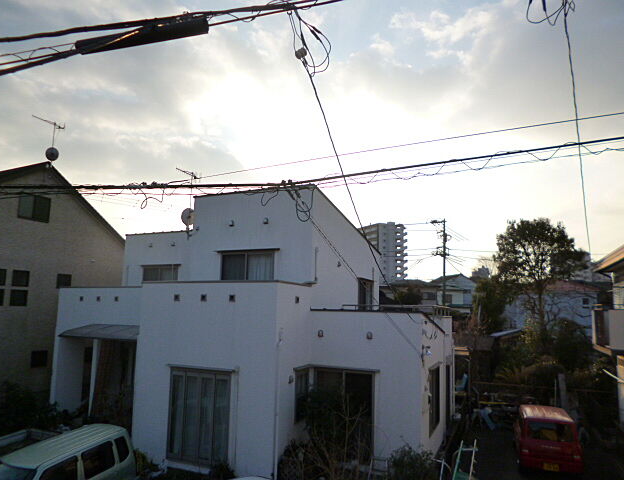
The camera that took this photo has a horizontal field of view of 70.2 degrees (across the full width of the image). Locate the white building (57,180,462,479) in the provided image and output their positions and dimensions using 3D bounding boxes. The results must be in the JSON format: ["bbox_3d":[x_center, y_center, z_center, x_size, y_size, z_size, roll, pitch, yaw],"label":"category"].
[{"bbox_3d":[-1.753,2.387,14.379,11.501,6.983,7.948,-2,-8,25],"label":"white building"}]

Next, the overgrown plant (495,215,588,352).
[{"bbox_3d":[12.358,2.879,23.982,4.800,7.900,4.600,-3,-8,27],"label":"overgrown plant"}]

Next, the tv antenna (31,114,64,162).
[{"bbox_3d":[-9.330,-3.605,15.600,0.550,1.420,1.350,-1,-7,17],"label":"tv antenna"}]

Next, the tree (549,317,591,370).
[{"bbox_3d":[11.650,4.927,19.979,2.100,2.800,2.000,-3,-8,30],"label":"tree"}]

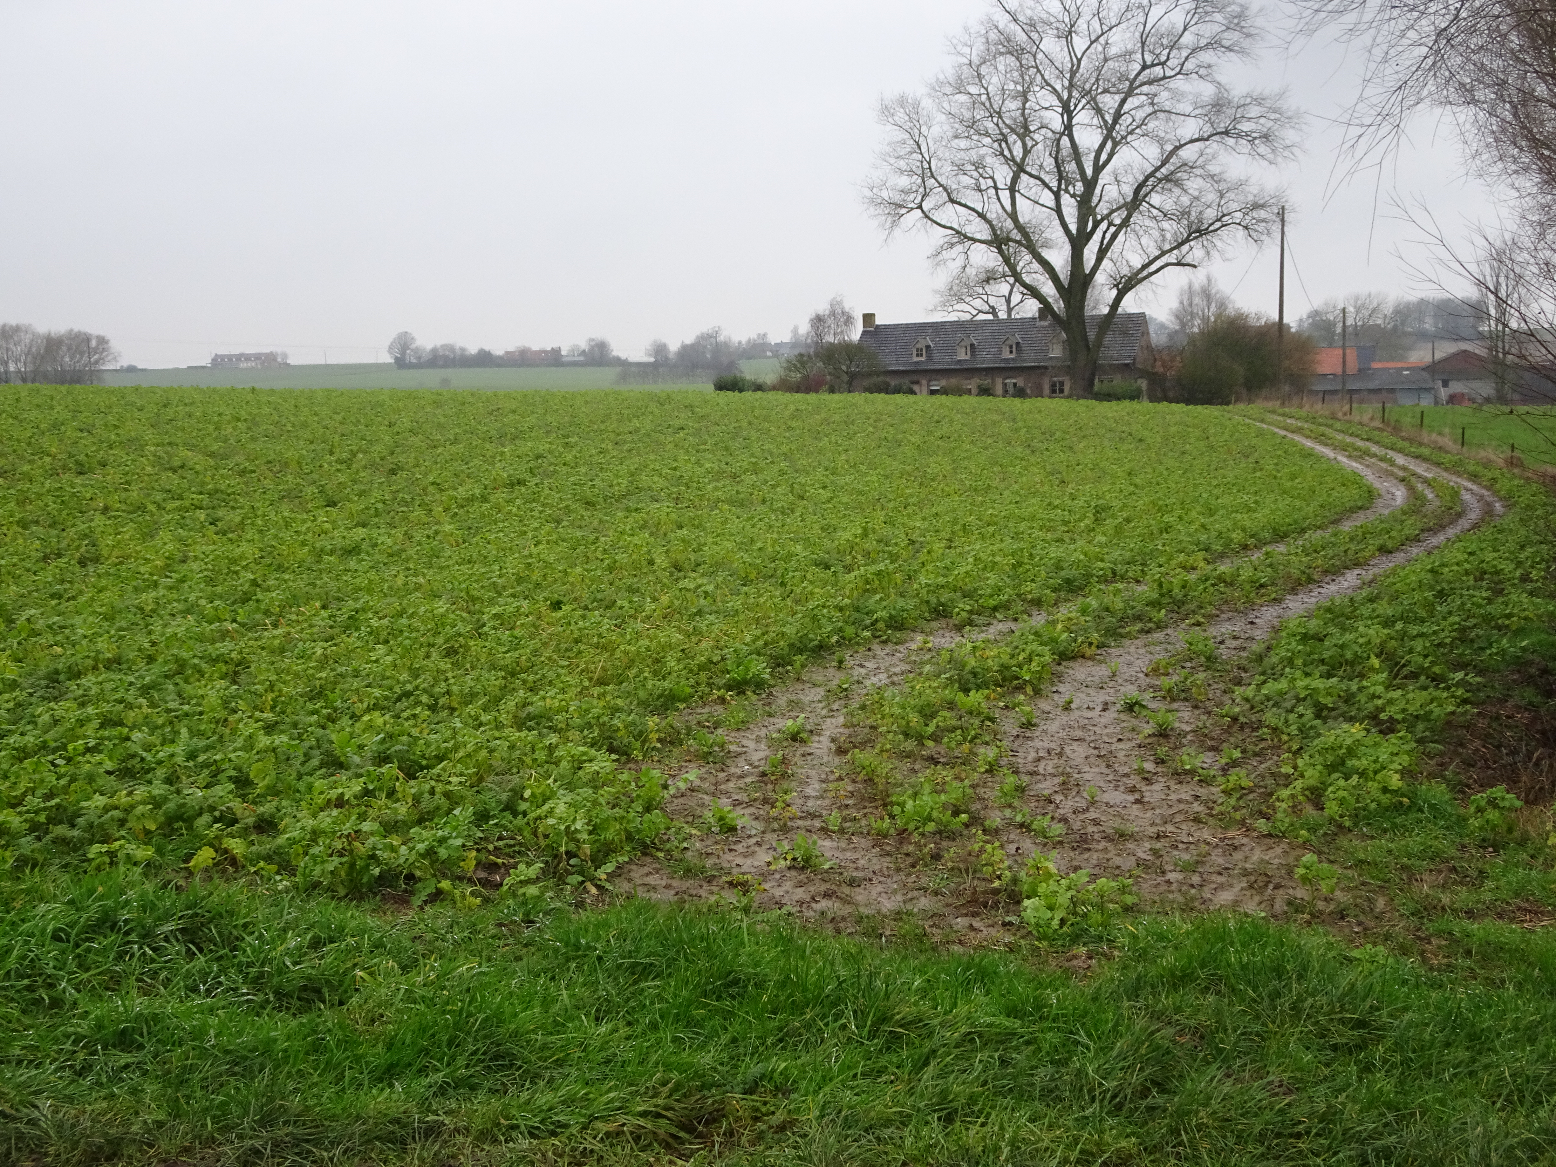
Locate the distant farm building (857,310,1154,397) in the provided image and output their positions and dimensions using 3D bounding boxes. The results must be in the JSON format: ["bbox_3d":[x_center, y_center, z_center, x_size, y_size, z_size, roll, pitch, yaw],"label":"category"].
[{"bbox_3d":[17.046,-17.073,115.605,21.280,7.340,7.000,2,9,26],"label":"distant farm building"}]

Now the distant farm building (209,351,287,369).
[{"bbox_3d":[-255.751,-108.304,740.000,38.000,8.300,11.000,2,9,25],"label":"distant farm building"}]

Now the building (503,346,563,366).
[{"bbox_3d":[-104.180,-96.787,650.000,25.000,7.900,8.500,-3,8,-7],"label":"building"}]

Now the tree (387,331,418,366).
[{"bbox_3d":[-154.844,-96.615,630.000,12.300,14.300,12.300,-2,8,0],"label":"tree"}]

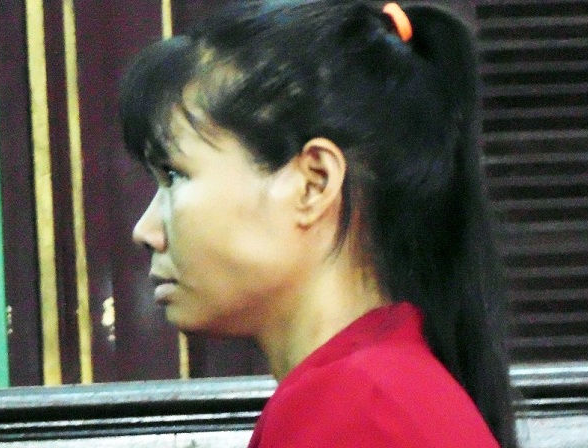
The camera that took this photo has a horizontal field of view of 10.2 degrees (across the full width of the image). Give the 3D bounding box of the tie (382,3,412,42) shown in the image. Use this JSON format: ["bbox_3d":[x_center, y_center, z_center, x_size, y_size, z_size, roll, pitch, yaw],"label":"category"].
[{"bbox_3d":[0.071,-0.140,2.310,0.010,0.034,0.034,-30,0,-16],"label":"tie"}]

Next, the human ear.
[{"bbox_3d":[0.017,-0.027,2.250,0.034,0.063,0.023,12,0,12],"label":"human ear"}]

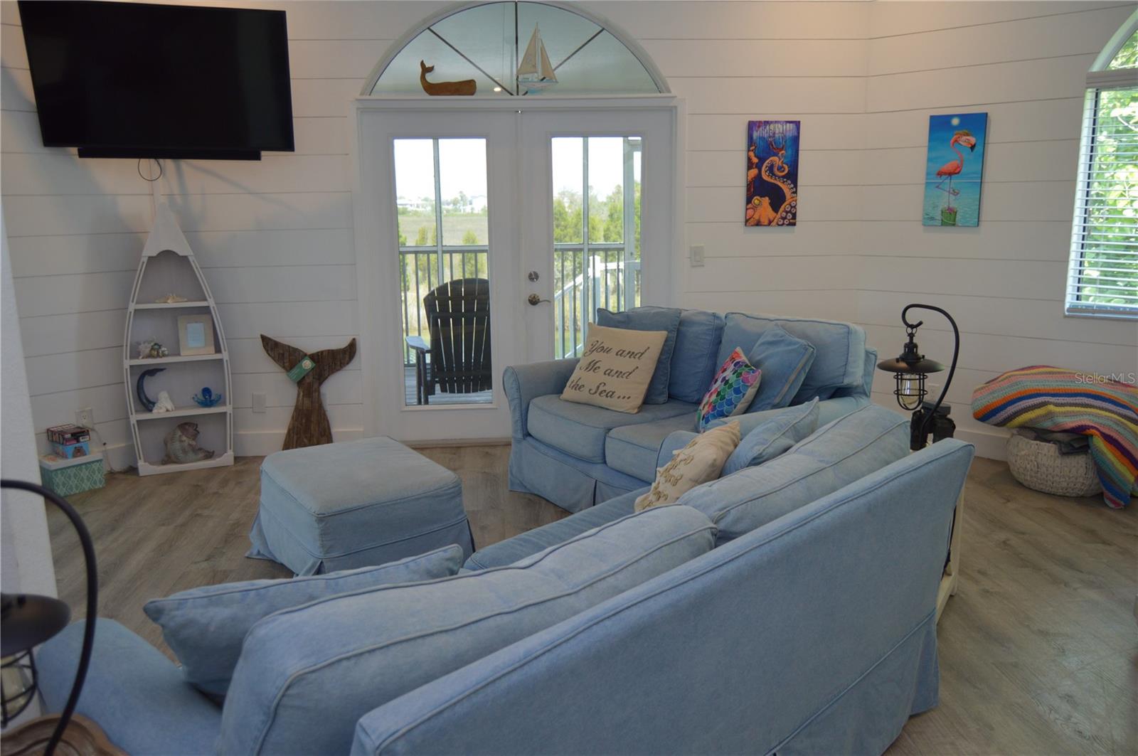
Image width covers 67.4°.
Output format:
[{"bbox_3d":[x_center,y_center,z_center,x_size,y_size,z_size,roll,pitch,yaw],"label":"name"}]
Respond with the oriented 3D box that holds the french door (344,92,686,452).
[{"bbox_3d":[-0.282,-0.586,5.127,1.870,2.070,0.120,-1,11,-3],"label":"french door"}]

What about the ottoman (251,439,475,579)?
[{"bbox_3d":[-0.909,0.564,3.669,0.685,0.400,0.840,-9,14,-35],"label":"ottoman"}]

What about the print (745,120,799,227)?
[{"bbox_3d":[1.194,-1.200,5.027,0.307,0.603,0.035,-1,11,-3],"label":"print"}]

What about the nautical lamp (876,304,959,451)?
[{"bbox_3d":[1.230,0.005,3.045,0.284,0.541,0.245,-2,11,-8],"label":"nautical lamp"}]

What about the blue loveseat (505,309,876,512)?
[{"bbox_3d":[0.490,0.213,4.017,0.950,0.920,1.570,-8,13,-32],"label":"blue loveseat"}]

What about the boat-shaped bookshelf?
[{"bbox_3d":[-2.244,-0.227,4.864,0.550,1.515,0.190,-5,12,-23],"label":"boat-shaped bookshelf"}]

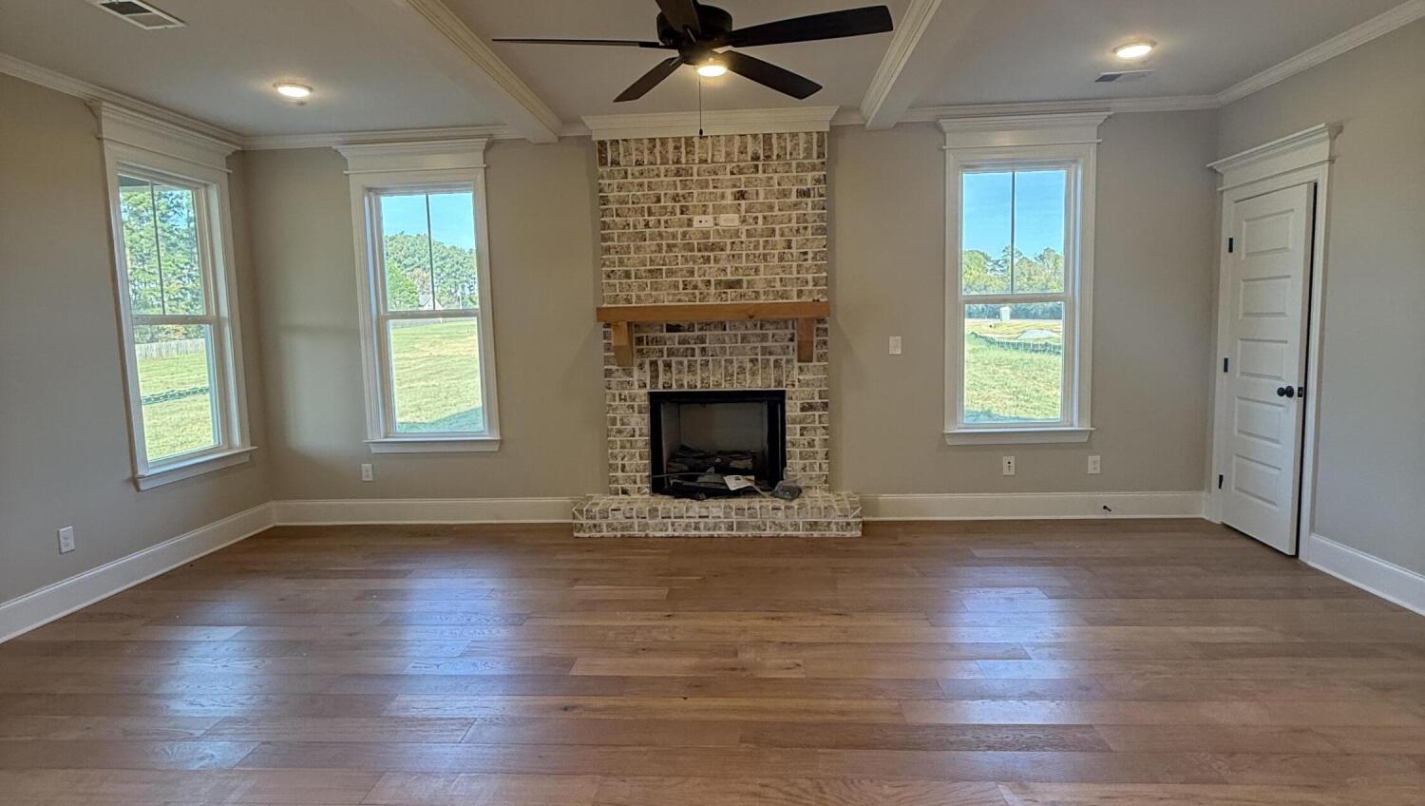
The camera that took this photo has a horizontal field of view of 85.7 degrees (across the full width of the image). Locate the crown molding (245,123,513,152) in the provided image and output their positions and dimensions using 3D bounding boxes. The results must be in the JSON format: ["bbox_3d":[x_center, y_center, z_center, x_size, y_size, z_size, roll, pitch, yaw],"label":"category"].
[{"bbox_3d":[-2.244,-1.803,5.236,2.058,0.083,0.060,-1,6,4],"label":"crown molding"}]

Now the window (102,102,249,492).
[{"bbox_3d":[-3.262,-0.609,4.779,0.120,2.127,1.030,-1,6,4],"label":"window"}]

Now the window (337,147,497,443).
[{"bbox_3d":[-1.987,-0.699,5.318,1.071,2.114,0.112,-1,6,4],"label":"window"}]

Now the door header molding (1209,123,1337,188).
[{"bbox_3d":[3.163,-1.361,4.390,0.083,0.190,1.034,-1,6,4],"label":"door header molding"}]

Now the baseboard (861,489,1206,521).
[{"bbox_3d":[2.153,0.702,5.250,2.329,0.177,0.020,-1,6,4],"label":"baseboard"}]

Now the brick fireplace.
[{"bbox_3d":[0.010,-0.464,5.053,1.874,2.644,0.395,-1,6,4],"label":"brick fireplace"}]

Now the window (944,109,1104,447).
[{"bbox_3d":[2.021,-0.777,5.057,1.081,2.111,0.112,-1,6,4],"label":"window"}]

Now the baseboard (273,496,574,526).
[{"bbox_3d":[-2.034,0.785,5.489,2.308,0.177,0.022,-1,6,4],"label":"baseboard"}]

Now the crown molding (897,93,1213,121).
[{"bbox_3d":[2.220,-1.890,4.942,2.055,0.083,0.060,-1,6,4],"label":"crown molding"}]

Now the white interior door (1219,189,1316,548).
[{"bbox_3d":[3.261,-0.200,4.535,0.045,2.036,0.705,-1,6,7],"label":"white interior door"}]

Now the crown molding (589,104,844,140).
[{"bbox_3d":[-0.015,-1.810,5.025,1.664,0.134,0.159,-1,6,4],"label":"crown molding"}]

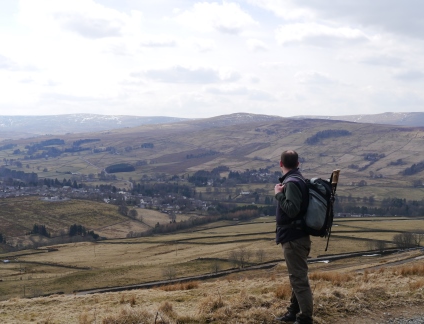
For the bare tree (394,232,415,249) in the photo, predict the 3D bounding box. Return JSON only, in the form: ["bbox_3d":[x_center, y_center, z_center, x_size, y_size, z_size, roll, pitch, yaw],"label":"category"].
[{"bbox_3d":[79.461,32.573,290.000,9.100,6.800,8.000,0,3,0],"label":"bare tree"}]

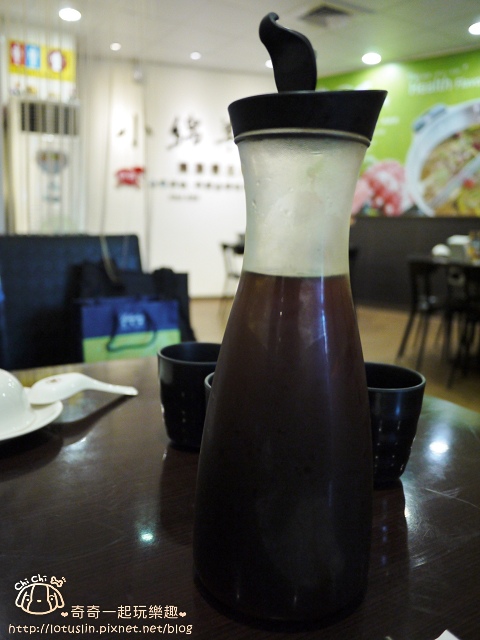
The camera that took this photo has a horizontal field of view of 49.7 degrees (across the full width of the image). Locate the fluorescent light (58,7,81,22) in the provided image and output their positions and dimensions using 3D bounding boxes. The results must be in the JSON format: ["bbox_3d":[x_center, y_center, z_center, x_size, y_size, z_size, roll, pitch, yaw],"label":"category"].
[{"bbox_3d":[-1.561,-2.819,4.739,0.190,0.050,0.190,2,10,0],"label":"fluorescent light"}]

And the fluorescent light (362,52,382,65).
[{"bbox_3d":[1.445,-2.870,5.638,0.190,0.050,0.190,2,10,0],"label":"fluorescent light"}]

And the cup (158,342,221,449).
[{"bbox_3d":[-0.032,0.068,0.461,0.082,0.079,0.082,2,10,0],"label":"cup"}]

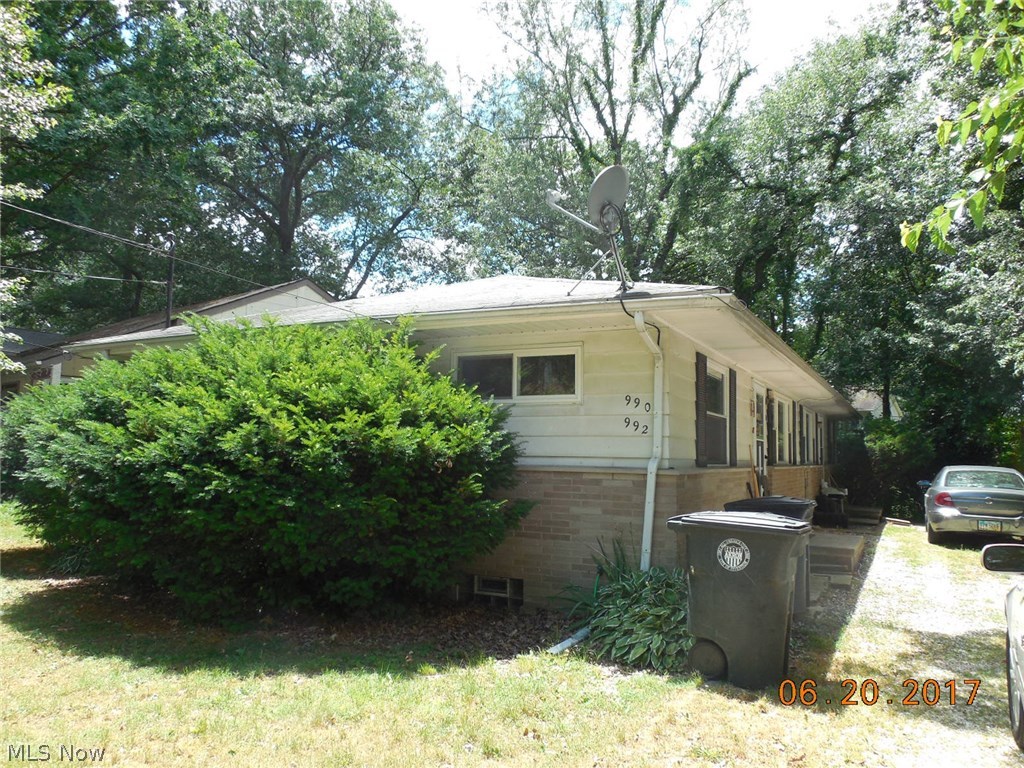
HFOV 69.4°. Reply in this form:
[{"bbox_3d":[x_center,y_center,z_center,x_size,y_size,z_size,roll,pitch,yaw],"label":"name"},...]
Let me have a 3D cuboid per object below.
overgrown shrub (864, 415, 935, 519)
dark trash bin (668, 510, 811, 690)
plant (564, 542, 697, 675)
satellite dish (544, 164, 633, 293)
[{"bbox_3d":[9.034,1.975,17.285,1.700,2.400,1.700,-2,-6,28],"label":"overgrown shrub"},{"bbox_3d":[1.632,1.467,5.209,0.860,1.100,0.700,-2,-6,27],"label":"dark trash bin"},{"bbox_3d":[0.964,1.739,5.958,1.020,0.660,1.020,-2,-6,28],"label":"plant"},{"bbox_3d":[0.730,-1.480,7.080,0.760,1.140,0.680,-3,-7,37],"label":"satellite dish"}]

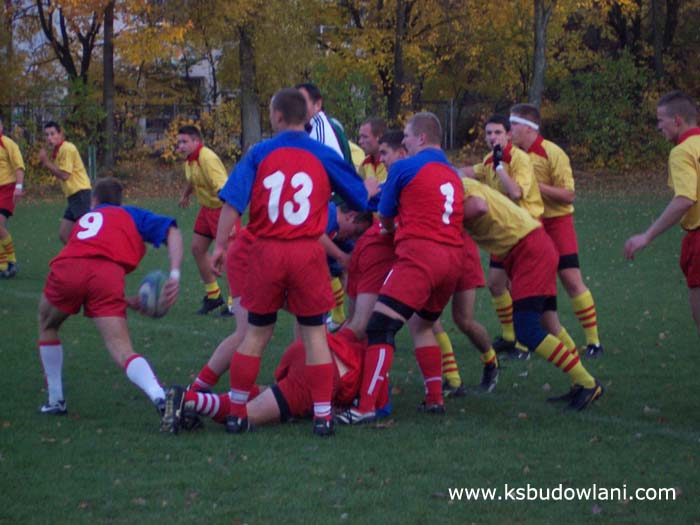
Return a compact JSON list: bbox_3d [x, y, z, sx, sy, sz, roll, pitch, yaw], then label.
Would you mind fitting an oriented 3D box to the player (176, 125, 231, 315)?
[{"bbox_3d":[-1.272,-0.395,23.507,0.540,1.650,0.550,2,3,35],"label":"player"}]

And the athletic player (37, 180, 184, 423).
[{"bbox_3d":[-1.363,0.164,15.124,0.780,1.320,0.750,0,3,10],"label":"athletic player"}]

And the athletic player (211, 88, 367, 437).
[{"bbox_3d":[-0.326,-0.020,13.914,0.800,1.800,0.500,0,3,5],"label":"athletic player"}]

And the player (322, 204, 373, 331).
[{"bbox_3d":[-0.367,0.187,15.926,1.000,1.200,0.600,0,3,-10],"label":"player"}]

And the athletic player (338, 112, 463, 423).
[{"bbox_3d":[0.279,0.001,14.766,0.620,1.680,0.640,2,3,38],"label":"athletic player"}]

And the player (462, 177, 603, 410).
[{"bbox_3d":[1.002,0.145,15.423,0.950,1.330,0.600,0,3,4],"label":"player"}]

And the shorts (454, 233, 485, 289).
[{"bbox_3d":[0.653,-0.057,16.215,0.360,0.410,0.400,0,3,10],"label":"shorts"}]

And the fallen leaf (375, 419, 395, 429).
[{"bbox_3d":[0.183,0.848,14.155,0.105,0.042,0.090,0,3,0],"label":"fallen leaf"}]

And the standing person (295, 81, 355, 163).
[{"bbox_3d":[-0.175,-0.183,17.010,0.500,1.850,0.580,-1,3,-18],"label":"standing person"}]

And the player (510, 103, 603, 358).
[{"bbox_3d":[1.463,-0.242,18.909,0.570,1.780,0.530,-1,3,-22],"label":"player"}]

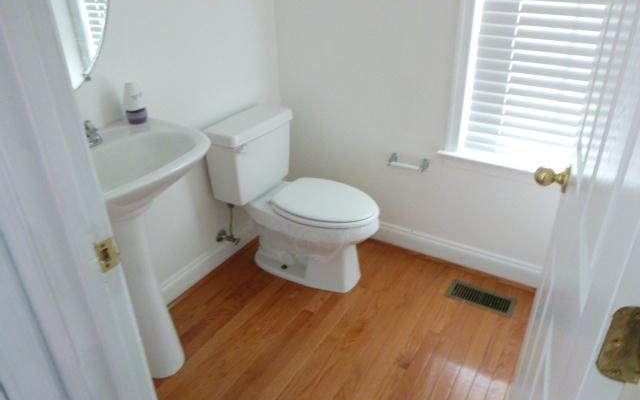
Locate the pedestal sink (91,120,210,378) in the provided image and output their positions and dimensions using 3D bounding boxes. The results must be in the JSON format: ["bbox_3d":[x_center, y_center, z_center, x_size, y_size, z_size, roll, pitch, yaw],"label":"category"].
[{"bbox_3d":[-0.602,0.248,1.560,0.500,0.870,0.610,15,32,28],"label":"pedestal sink"}]

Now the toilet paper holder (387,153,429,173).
[{"bbox_3d":[0.411,-0.174,2.169,0.185,0.050,0.072,15,32,28],"label":"toilet paper holder"}]

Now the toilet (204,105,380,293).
[{"bbox_3d":[-0.079,0.022,2.109,0.727,0.730,0.430,15,32,28],"label":"toilet"}]

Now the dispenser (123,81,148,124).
[{"bbox_3d":[-0.641,-0.339,1.606,0.070,0.135,0.055,-25,36,-37],"label":"dispenser"}]

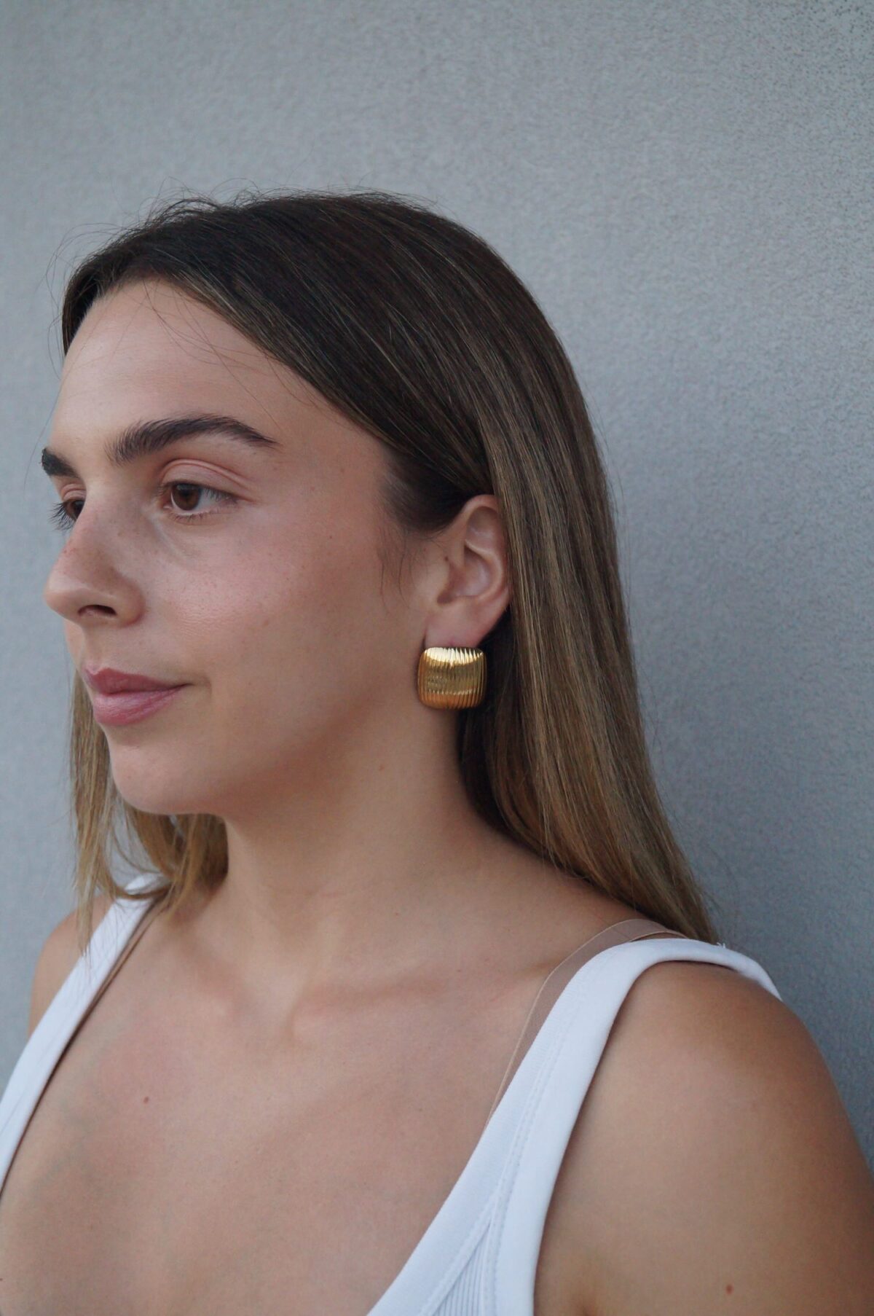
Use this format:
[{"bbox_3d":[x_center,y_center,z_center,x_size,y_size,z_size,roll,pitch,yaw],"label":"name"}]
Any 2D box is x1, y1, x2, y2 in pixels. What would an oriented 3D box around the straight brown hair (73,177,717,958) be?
[{"bbox_3d":[-0.026,-0.034,0.765,0.228,0.302,0.190,0,0,-44],"label":"straight brown hair"}]

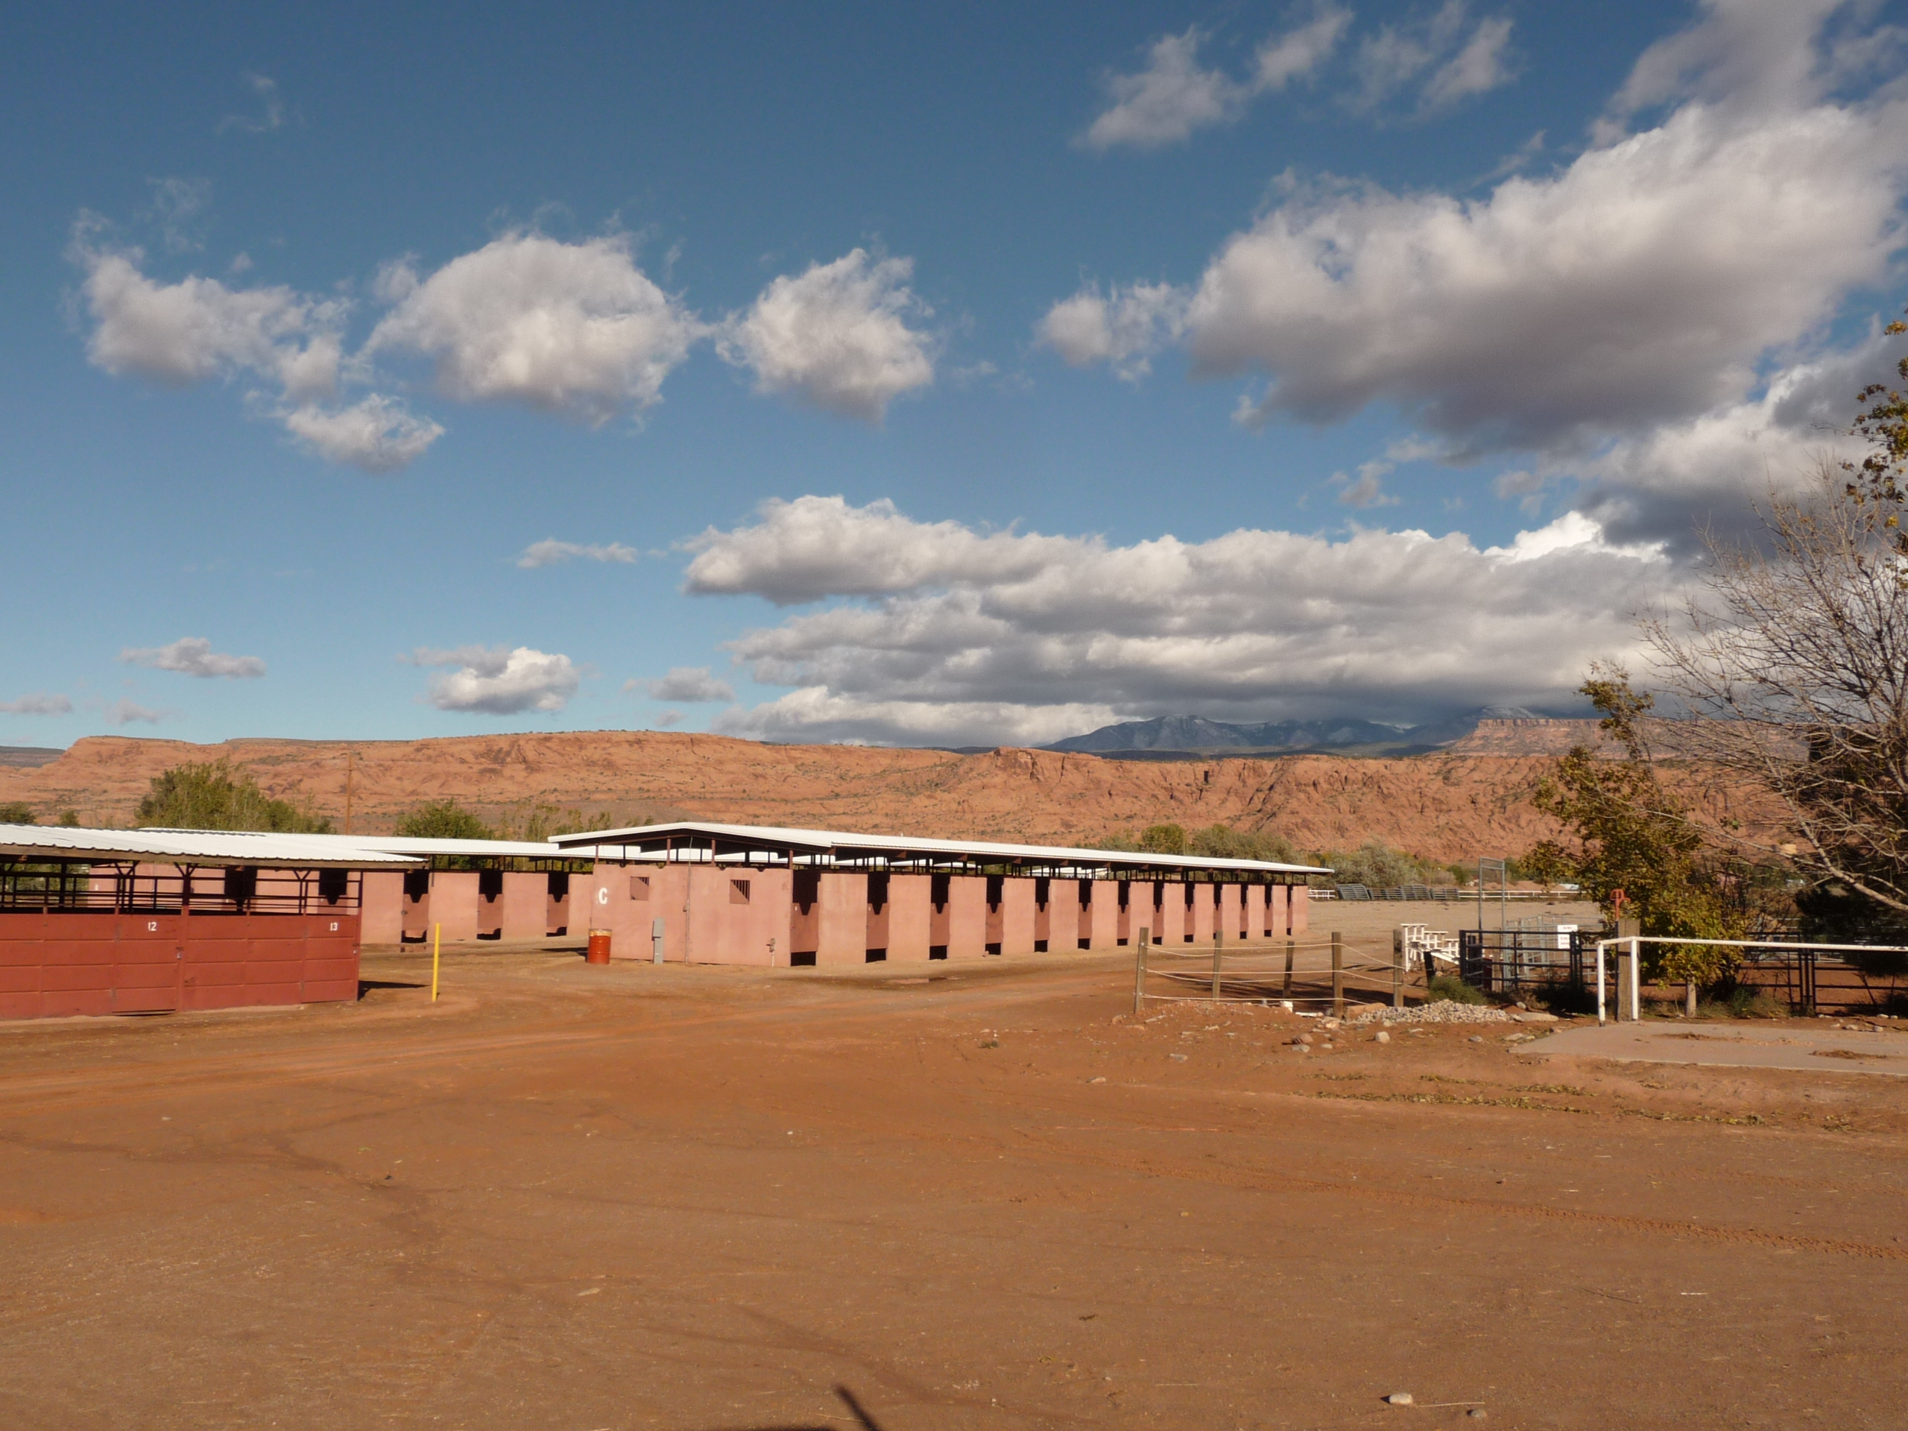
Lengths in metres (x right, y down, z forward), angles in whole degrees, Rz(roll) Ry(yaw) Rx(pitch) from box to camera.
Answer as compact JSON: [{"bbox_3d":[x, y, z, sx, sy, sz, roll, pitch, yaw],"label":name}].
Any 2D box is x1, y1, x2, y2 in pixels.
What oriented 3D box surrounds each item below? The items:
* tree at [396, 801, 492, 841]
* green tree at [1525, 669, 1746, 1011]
[{"bbox_3d":[-32.935,8.677,109.693,7.000,6.541,6.300,3,-6,-16],"label":"tree"},{"bbox_3d":[9.914,1.819,24.764,3.250,5.036,2.925,-1,-6,22],"label":"green tree"}]

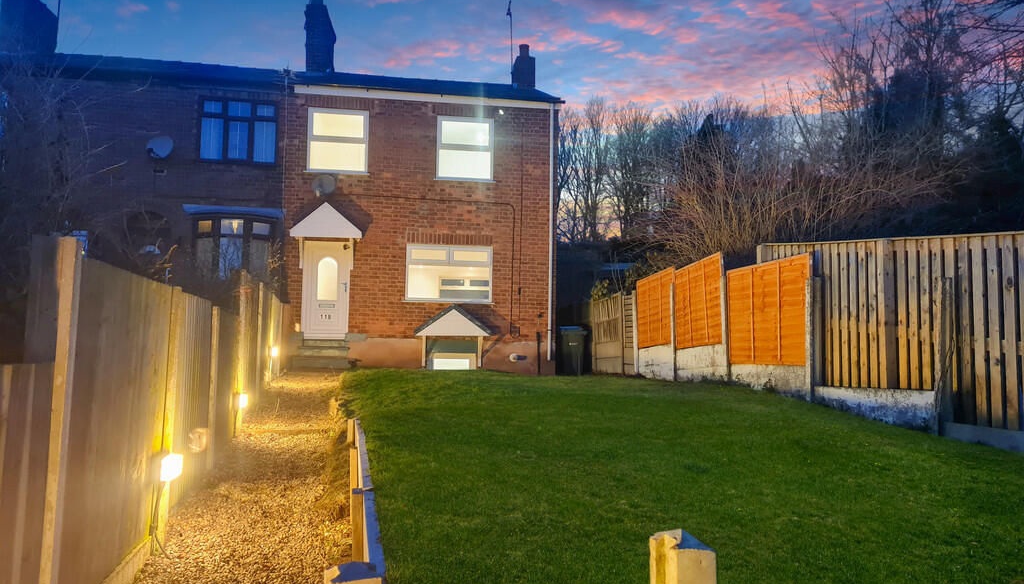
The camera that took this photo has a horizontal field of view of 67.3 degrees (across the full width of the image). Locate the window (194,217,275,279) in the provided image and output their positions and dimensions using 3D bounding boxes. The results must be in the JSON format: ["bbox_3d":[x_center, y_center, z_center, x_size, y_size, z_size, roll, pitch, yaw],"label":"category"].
[{"bbox_3d":[-5.601,-0.856,15.524,1.527,1.355,0.300,2,-6,-9],"label":"window"}]

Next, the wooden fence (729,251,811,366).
[{"bbox_3d":[3.062,0.263,9.272,0.050,1.220,1.830,3,-5,-12],"label":"wooden fence"}]

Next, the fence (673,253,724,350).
[{"bbox_3d":[2.715,0.188,11.179,0.050,1.220,1.830,1,-7,-8],"label":"fence"}]

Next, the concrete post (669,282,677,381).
[{"bbox_3d":[2.562,0.619,12.068,0.110,1.529,0.100,1,-6,-9],"label":"concrete post"}]

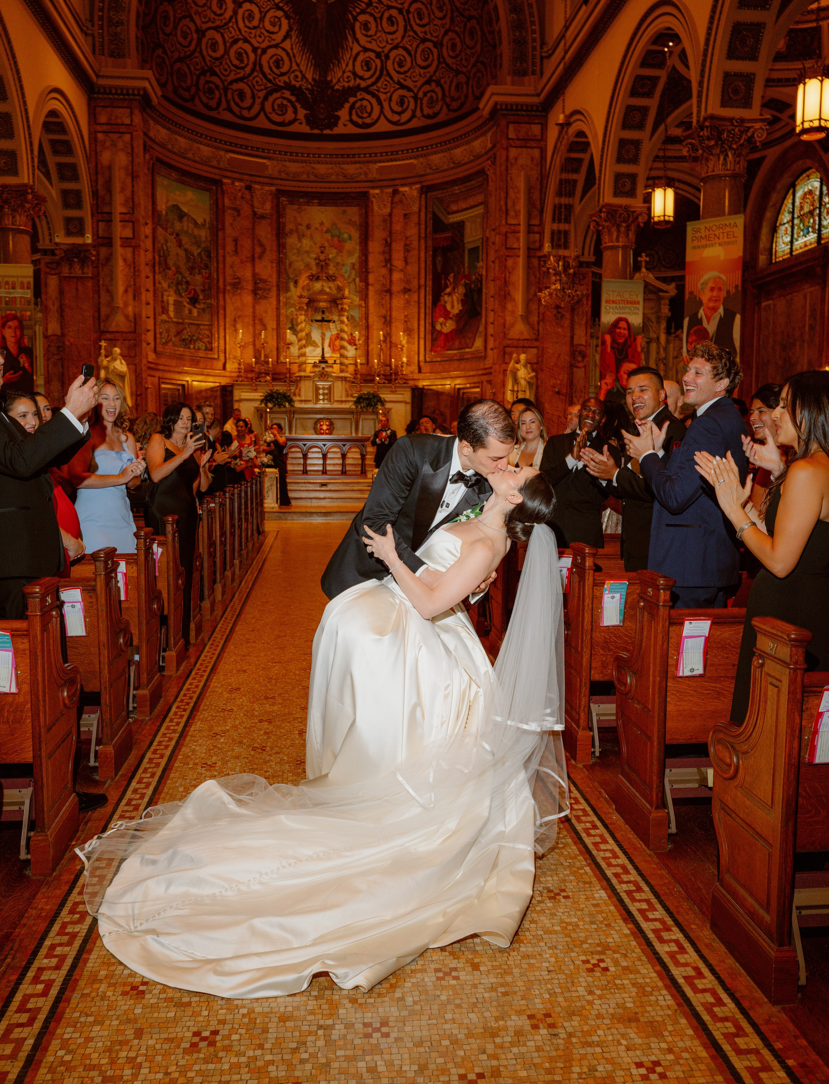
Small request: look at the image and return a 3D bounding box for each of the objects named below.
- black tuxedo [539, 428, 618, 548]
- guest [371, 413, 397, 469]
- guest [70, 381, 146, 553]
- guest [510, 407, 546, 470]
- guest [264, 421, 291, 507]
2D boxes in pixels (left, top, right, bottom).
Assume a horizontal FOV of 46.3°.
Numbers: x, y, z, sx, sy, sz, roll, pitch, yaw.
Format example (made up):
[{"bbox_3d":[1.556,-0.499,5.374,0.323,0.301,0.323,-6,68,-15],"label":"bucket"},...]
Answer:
[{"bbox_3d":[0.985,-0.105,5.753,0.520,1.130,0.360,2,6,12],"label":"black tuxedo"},{"bbox_3d":[-0.618,-1.638,19.529,0.530,1.833,0.400,0,6,-6],"label":"guest"},{"bbox_3d":[-1.725,-0.028,5.443,0.450,1.757,0.380,-4,8,-40],"label":"guest"},{"bbox_3d":[0.794,-0.099,6.816,0.460,1.665,0.380,2,6,18],"label":"guest"},{"bbox_3d":[-2.571,-1.457,18.185,0.450,1.580,0.480,-5,8,-41],"label":"guest"}]

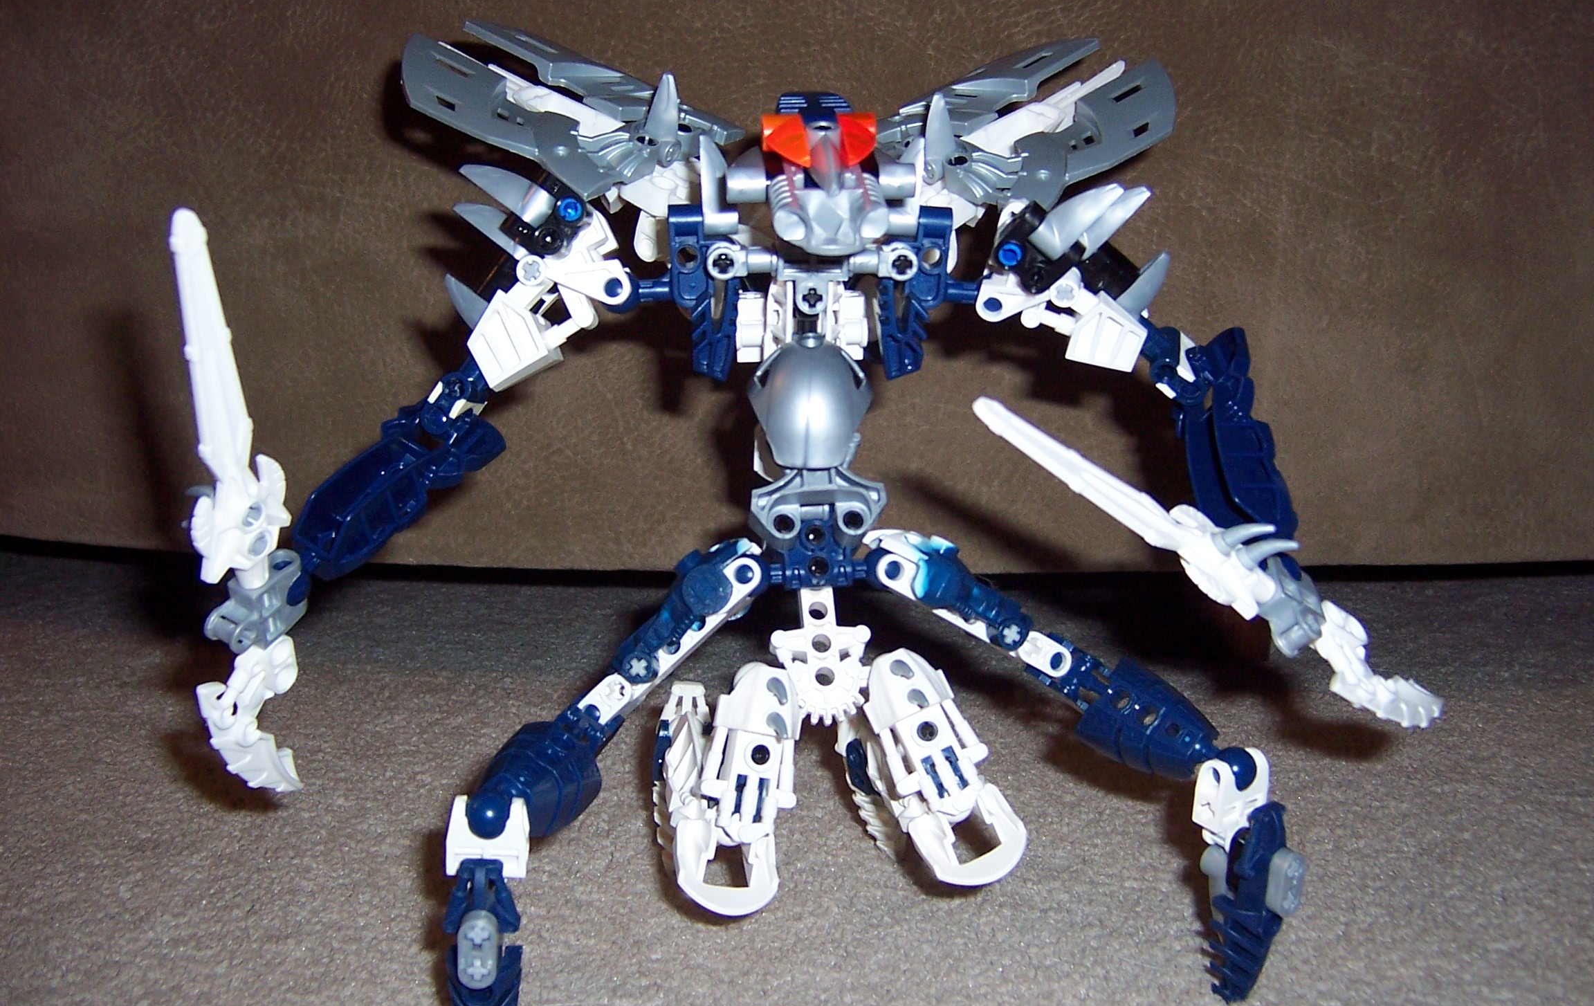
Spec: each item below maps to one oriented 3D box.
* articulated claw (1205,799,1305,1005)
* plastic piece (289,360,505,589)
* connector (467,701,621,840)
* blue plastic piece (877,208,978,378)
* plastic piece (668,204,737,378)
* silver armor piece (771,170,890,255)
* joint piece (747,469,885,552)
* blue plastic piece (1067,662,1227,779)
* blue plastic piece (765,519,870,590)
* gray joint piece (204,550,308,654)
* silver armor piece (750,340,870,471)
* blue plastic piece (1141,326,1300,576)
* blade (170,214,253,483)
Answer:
[{"bbox_3d":[0.096,0.083,0.318,0.019,0.042,0.015,15,10,33],"label":"articulated claw"},{"bbox_3d":[-0.088,-0.006,0.338,0.018,0.015,0.064,21,68,41],"label":"plastic piece"},{"bbox_3d":[-0.054,0.057,0.325,0.021,0.017,0.054,17,26,15],"label":"connector"},{"bbox_3d":[0.029,-0.048,0.343,0.022,0.040,0.012,0,14,0],"label":"blue plastic piece"},{"bbox_3d":[-0.021,-0.047,0.343,0.017,0.040,0.012,0,14,0],"label":"plastic piece"},{"bbox_3d":[0.007,-0.064,0.333,0.026,0.016,0.020,-2,20,-4],"label":"silver armor piece"},{"bbox_3d":[0.005,0.002,0.354,0.032,0.019,0.012,-2,-16,0],"label":"joint piece"},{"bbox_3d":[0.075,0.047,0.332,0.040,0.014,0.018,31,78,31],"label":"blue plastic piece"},{"bbox_3d":[0.005,0.012,0.357,0.025,0.017,0.010,-2,-12,0],"label":"blue plastic piece"},{"bbox_3d":[-0.119,0.022,0.335,0.013,0.017,0.022,14,32,26],"label":"gray joint piece"},{"bbox_3d":[0.003,-0.022,0.340,0.028,0.030,0.016,0,14,0],"label":"silver armor piece"},{"bbox_3d":[0.098,-0.012,0.345,0.025,0.053,0.019,-20,0,22],"label":"blue plastic piece"},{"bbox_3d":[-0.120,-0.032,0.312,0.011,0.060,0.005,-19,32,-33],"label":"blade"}]

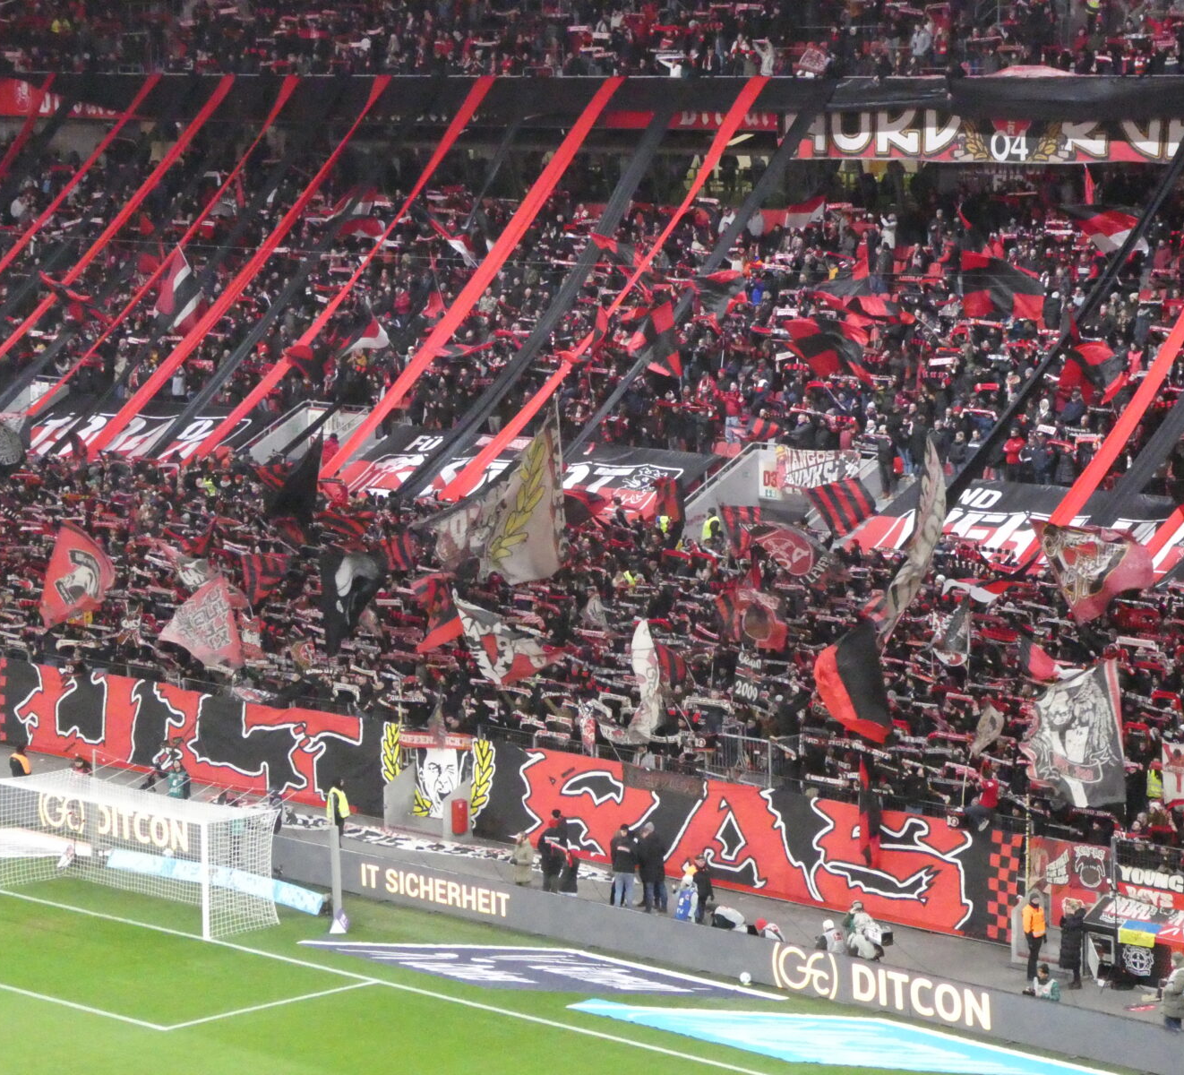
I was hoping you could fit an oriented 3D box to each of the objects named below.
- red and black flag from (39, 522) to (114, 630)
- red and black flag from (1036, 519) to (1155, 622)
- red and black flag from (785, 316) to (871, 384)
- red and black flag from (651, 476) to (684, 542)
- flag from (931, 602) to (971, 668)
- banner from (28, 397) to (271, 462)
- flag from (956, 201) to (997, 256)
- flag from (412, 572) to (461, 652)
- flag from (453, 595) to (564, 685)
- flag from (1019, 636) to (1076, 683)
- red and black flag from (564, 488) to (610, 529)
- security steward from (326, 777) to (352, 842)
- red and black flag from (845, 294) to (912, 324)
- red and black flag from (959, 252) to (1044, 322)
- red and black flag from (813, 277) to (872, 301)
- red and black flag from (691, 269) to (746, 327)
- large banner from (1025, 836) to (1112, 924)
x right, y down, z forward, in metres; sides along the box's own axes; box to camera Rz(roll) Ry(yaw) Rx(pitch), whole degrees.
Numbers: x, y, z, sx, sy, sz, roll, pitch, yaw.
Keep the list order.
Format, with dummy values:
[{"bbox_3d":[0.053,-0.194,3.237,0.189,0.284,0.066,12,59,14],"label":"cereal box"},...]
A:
[{"bbox_3d":[-14.004,1.037,101.534,2.040,2.840,0.600,0,7,6],"label":"red and black flag"},{"bbox_3d":[10.888,0.765,80.877,2.600,2.220,0.550,2,7,16],"label":"red and black flag"},{"bbox_3d":[6.277,-4.968,99.000,2.290,1.810,0.400,2,7,14],"label":"red and black flag"},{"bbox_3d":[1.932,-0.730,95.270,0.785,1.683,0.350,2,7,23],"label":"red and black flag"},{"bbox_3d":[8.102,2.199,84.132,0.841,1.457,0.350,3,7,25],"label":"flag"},{"bbox_3d":[-14.135,-3.324,117.411,8.342,0.200,3.921,6,34,44],"label":"banner"},{"bbox_3d":[10.446,-8.418,101.500,1.080,1.450,0.350,1,7,14],"label":"flag"},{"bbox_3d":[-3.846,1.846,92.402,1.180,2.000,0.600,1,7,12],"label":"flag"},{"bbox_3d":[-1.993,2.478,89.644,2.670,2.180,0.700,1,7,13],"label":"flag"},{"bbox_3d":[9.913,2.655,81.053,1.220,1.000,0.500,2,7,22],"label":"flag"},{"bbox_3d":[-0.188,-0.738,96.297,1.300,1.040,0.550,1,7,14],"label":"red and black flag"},{"bbox_3d":[-5.885,6.519,86.960,0.450,1.800,0.520,0,7,7],"label":"security steward"},{"bbox_3d":[7.800,-6.253,102.000,1.840,0.830,0.400,2,7,14],"label":"red and black flag"},{"bbox_3d":[10.958,-6.697,99.500,2.270,1.880,0.400,2,7,14],"label":"red and black flag"},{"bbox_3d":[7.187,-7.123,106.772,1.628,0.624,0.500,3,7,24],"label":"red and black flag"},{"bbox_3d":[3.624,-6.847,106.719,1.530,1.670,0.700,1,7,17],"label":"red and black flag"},{"bbox_3d":[9.769,7.036,76.221,2.120,1.650,0.120,6,9,44],"label":"large banner"}]

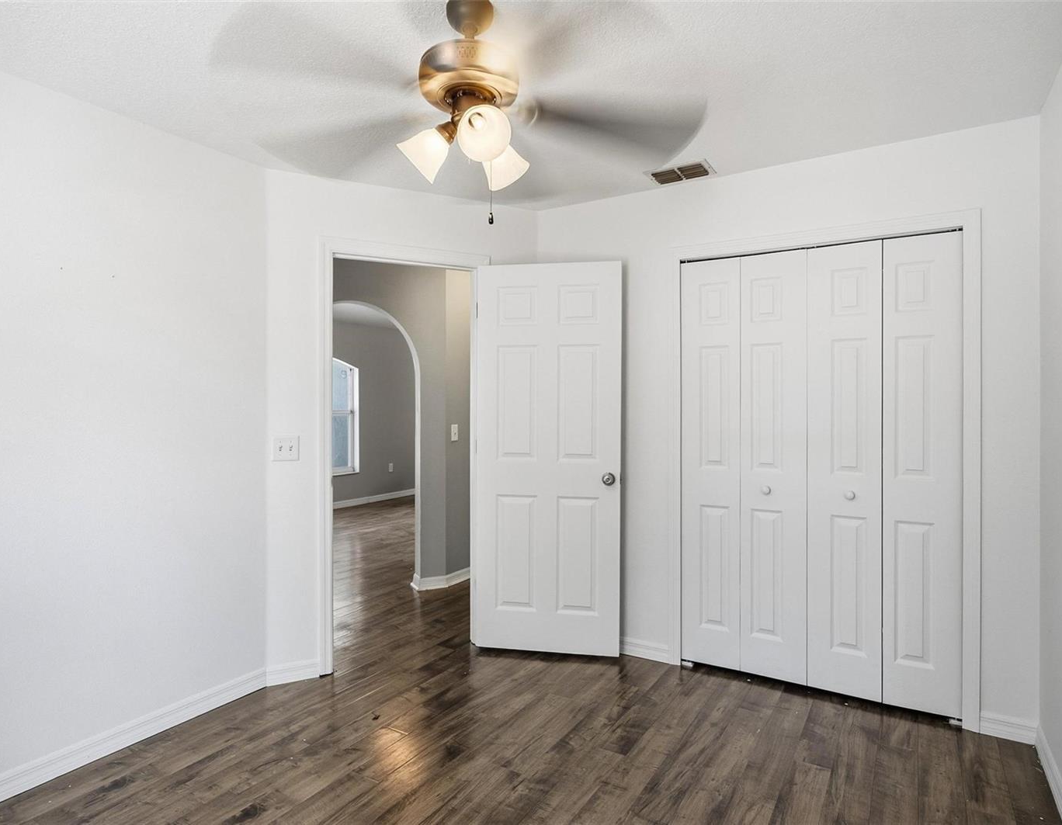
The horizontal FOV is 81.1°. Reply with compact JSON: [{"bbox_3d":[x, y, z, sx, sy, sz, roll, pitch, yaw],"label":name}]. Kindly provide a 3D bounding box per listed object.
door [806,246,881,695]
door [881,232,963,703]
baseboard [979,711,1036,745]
[{"bbox_3d":[1.401,0.254,2.781,0.292,2.001,0.035,0,0,31],"label":"door"},{"bbox_3d":[1.651,0.255,2.628,0.292,2.001,0.035,0,0,31],"label":"door"},{"bbox_3d":[1.887,1.246,2.455,0.177,0.084,0.014,0,0,31],"label":"baseboard"}]

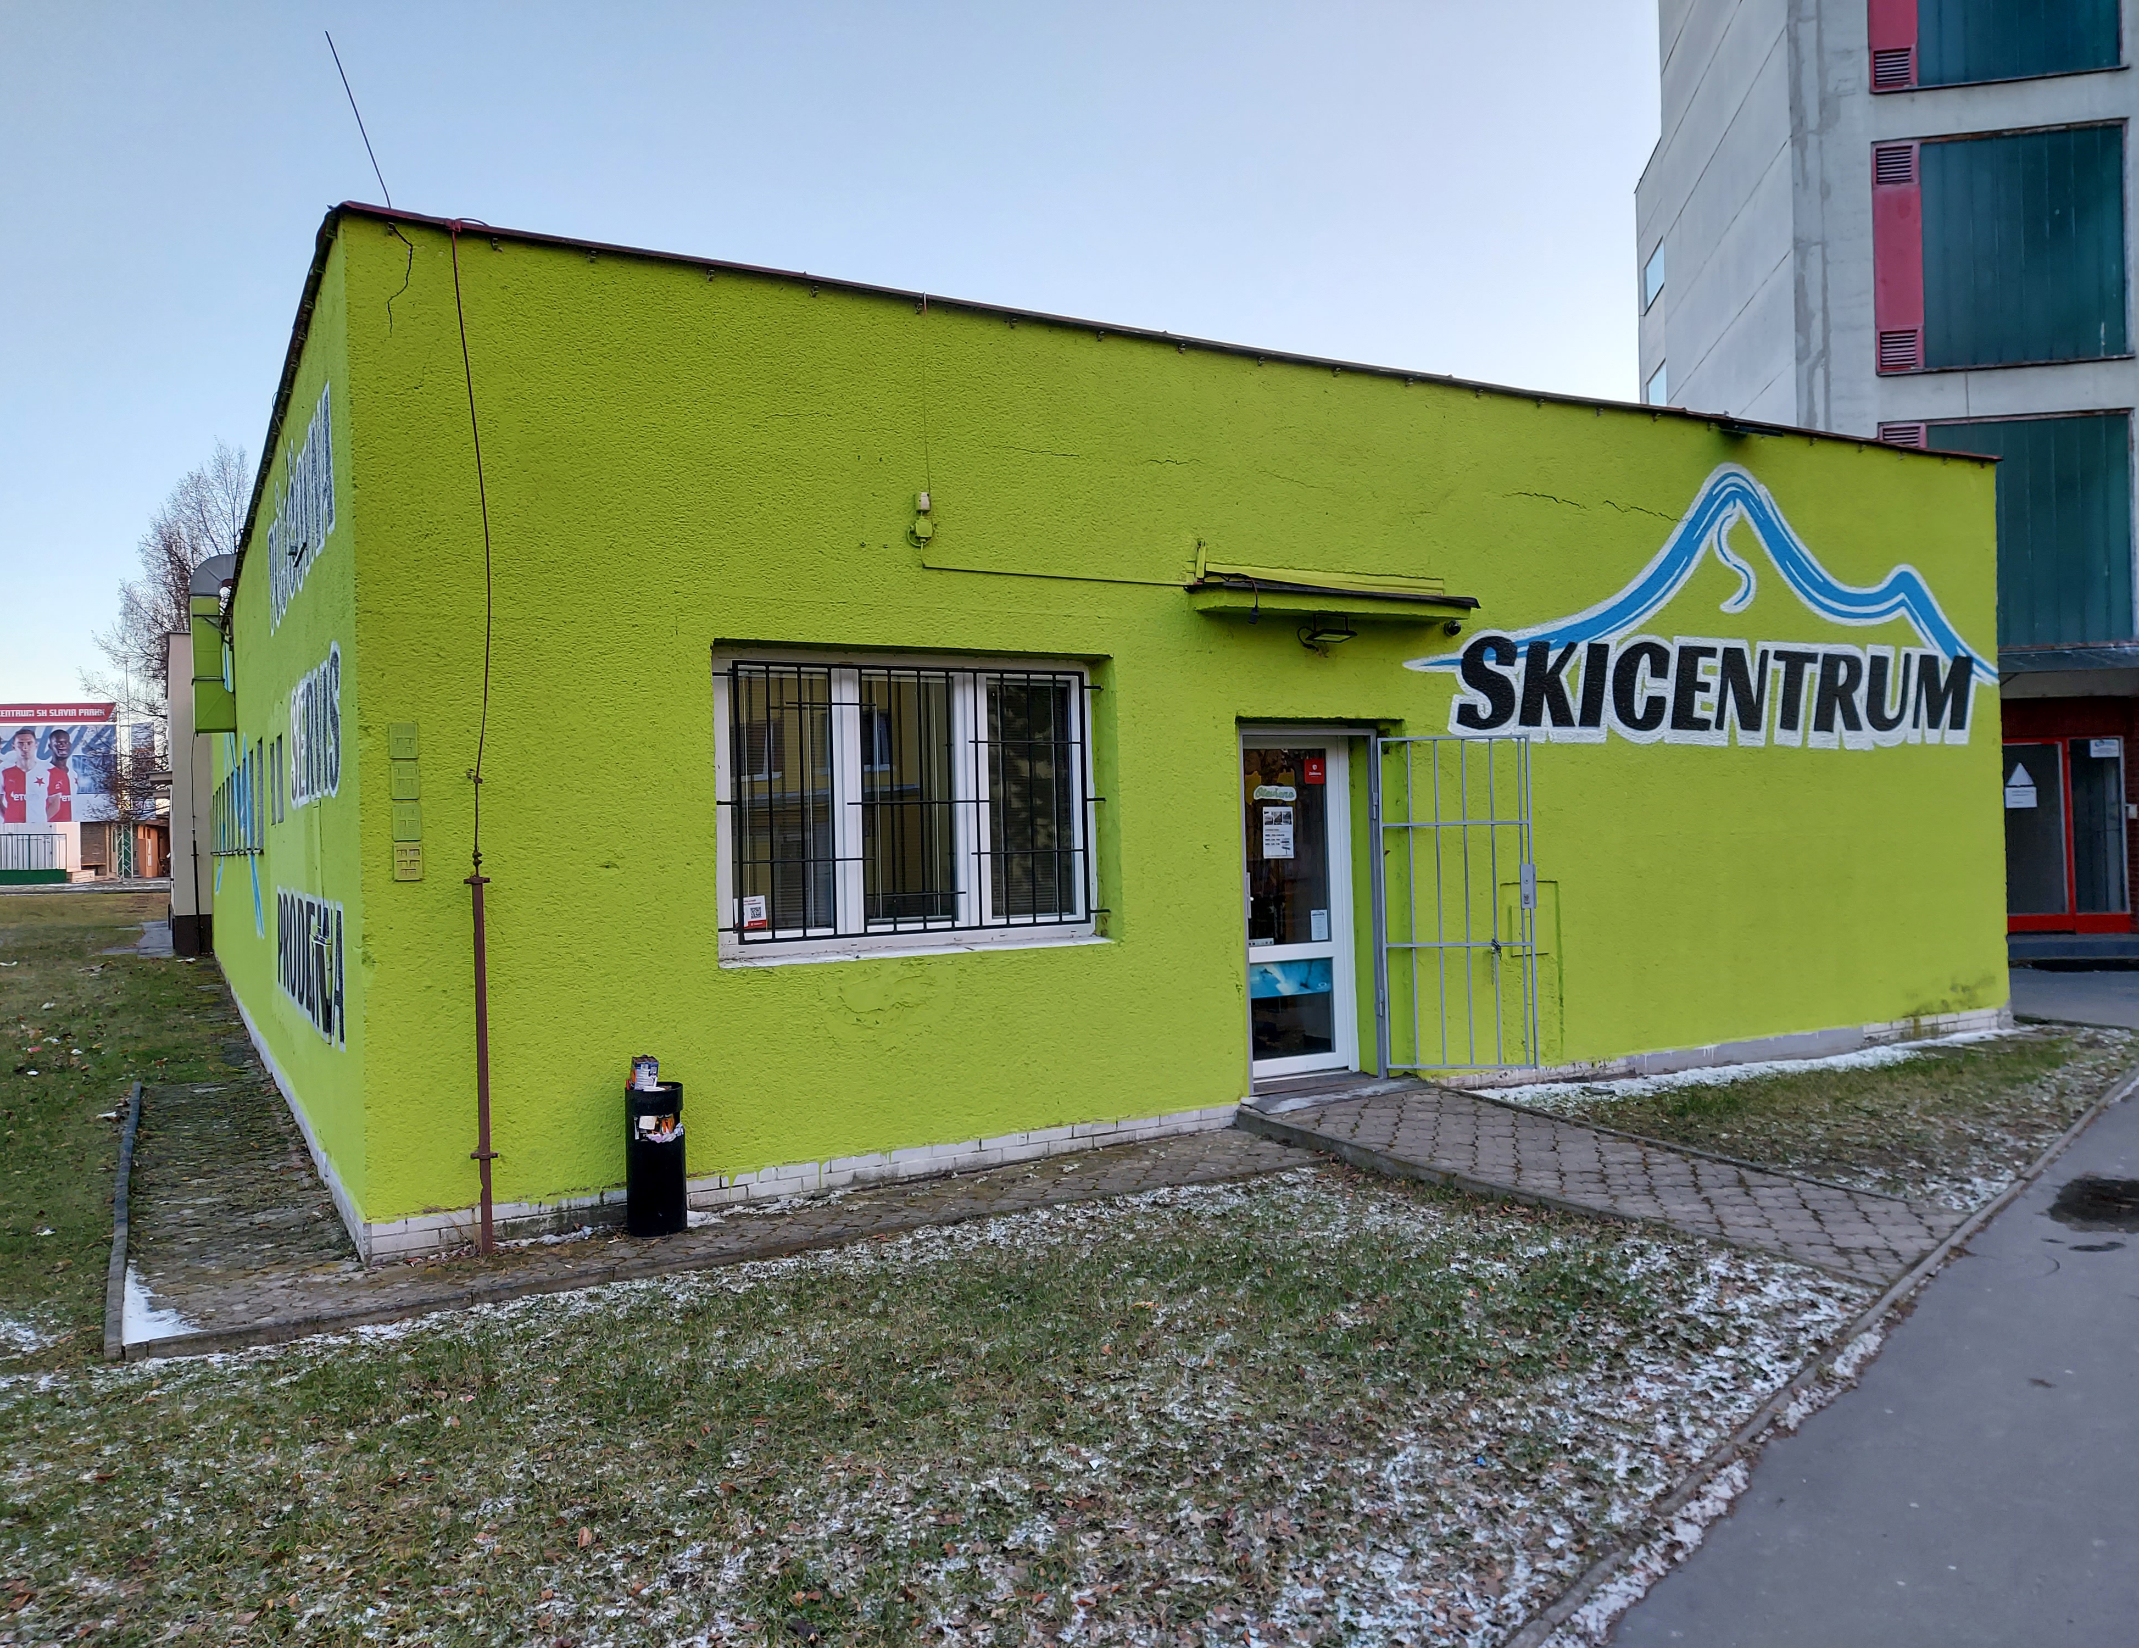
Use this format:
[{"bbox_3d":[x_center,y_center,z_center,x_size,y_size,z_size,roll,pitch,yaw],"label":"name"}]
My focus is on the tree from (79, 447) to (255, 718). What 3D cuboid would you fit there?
[{"bbox_3d":[-24.888,-4.652,47.000,8.000,13.000,8.000,-1,0,0],"label":"tree"}]

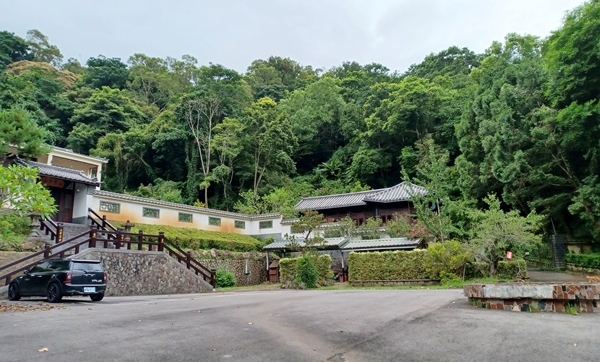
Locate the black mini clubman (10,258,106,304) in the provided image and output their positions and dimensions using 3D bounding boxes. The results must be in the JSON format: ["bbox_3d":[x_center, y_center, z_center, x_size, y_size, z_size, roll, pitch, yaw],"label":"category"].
[{"bbox_3d":[-9.100,3.700,16.300,3.970,1.430,1.720,-6,-11,30],"label":"black mini clubman"}]

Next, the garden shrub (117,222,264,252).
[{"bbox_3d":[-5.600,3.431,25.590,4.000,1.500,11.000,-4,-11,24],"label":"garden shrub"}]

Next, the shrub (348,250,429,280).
[{"bbox_3d":[4.674,4.390,22.379,4.400,1.500,1.100,-1,-10,5],"label":"shrub"}]

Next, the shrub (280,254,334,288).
[{"bbox_3d":[0.275,4.531,21.644,2.650,1.600,1.400,1,-10,-5],"label":"shrub"}]

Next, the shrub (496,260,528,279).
[{"bbox_3d":[11.922,4.965,24.309,1.650,1.050,1.150,0,-10,0],"label":"shrub"}]

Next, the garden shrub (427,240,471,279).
[{"bbox_3d":[7.755,4.126,22.628,2.100,2.000,1.700,0,-10,0],"label":"garden shrub"}]

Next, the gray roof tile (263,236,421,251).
[{"bbox_3d":[2.580,3.885,26.933,9.600,0.850,2.300,-2,-10,14],"label":"gray roof tile"}]

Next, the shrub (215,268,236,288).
[{"bbox_3d":[-3.652,4.748,21.099,1.150,1.000,1.100,0,-10,0],"label":"shrub"}]

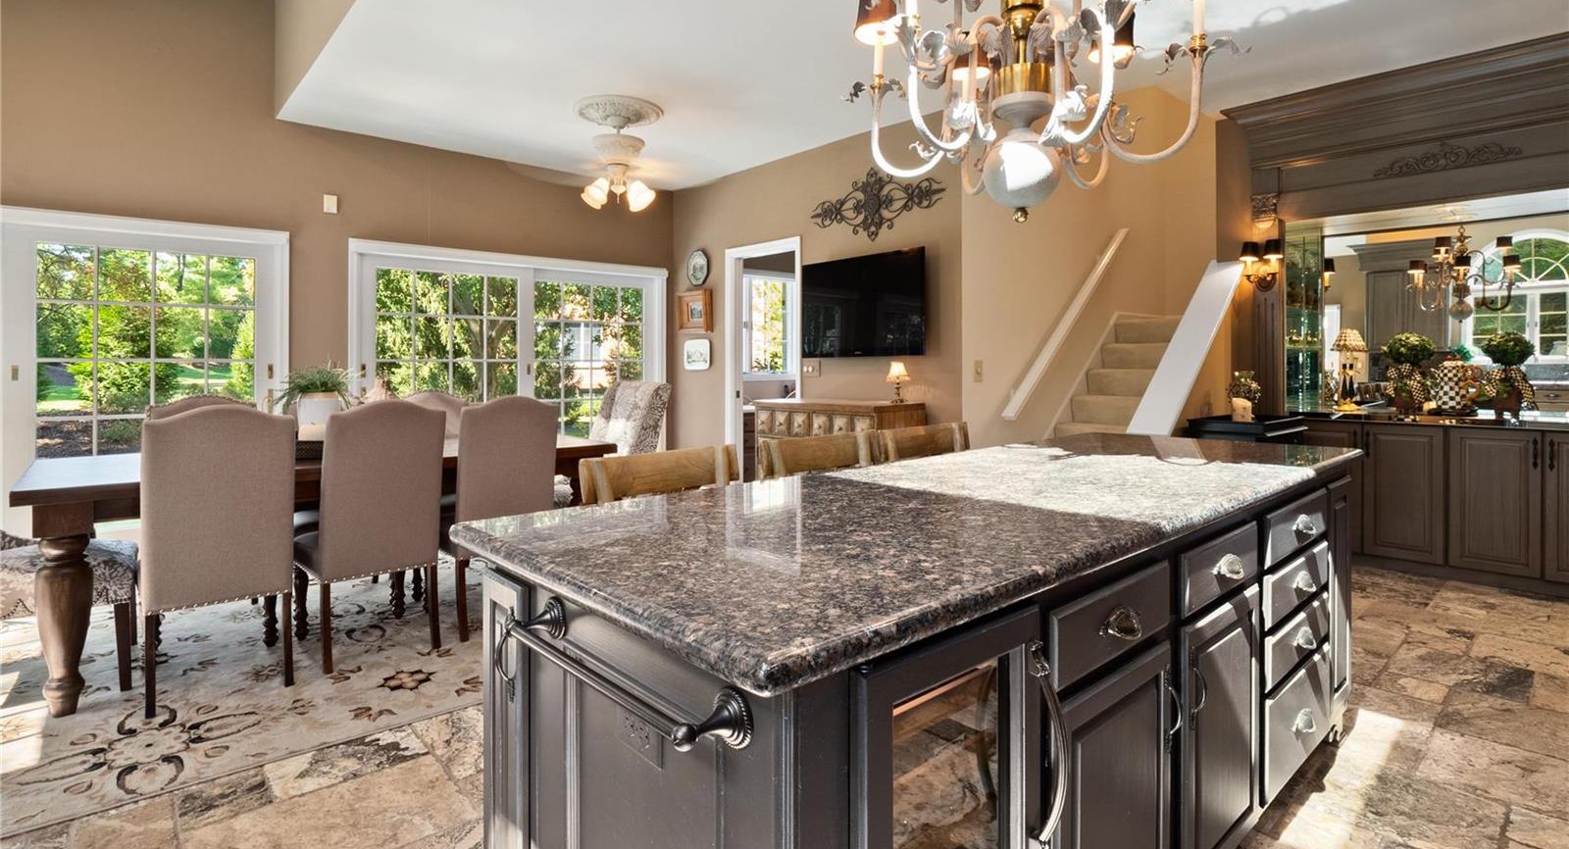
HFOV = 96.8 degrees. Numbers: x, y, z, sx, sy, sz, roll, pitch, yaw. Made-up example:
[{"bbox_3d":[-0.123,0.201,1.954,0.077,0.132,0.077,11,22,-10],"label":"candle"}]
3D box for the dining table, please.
[{"bbox_3d":[-2.267,0.528,3.670,2.330,0.790,1.150,-4,5,-42],"label":"dining table"}]

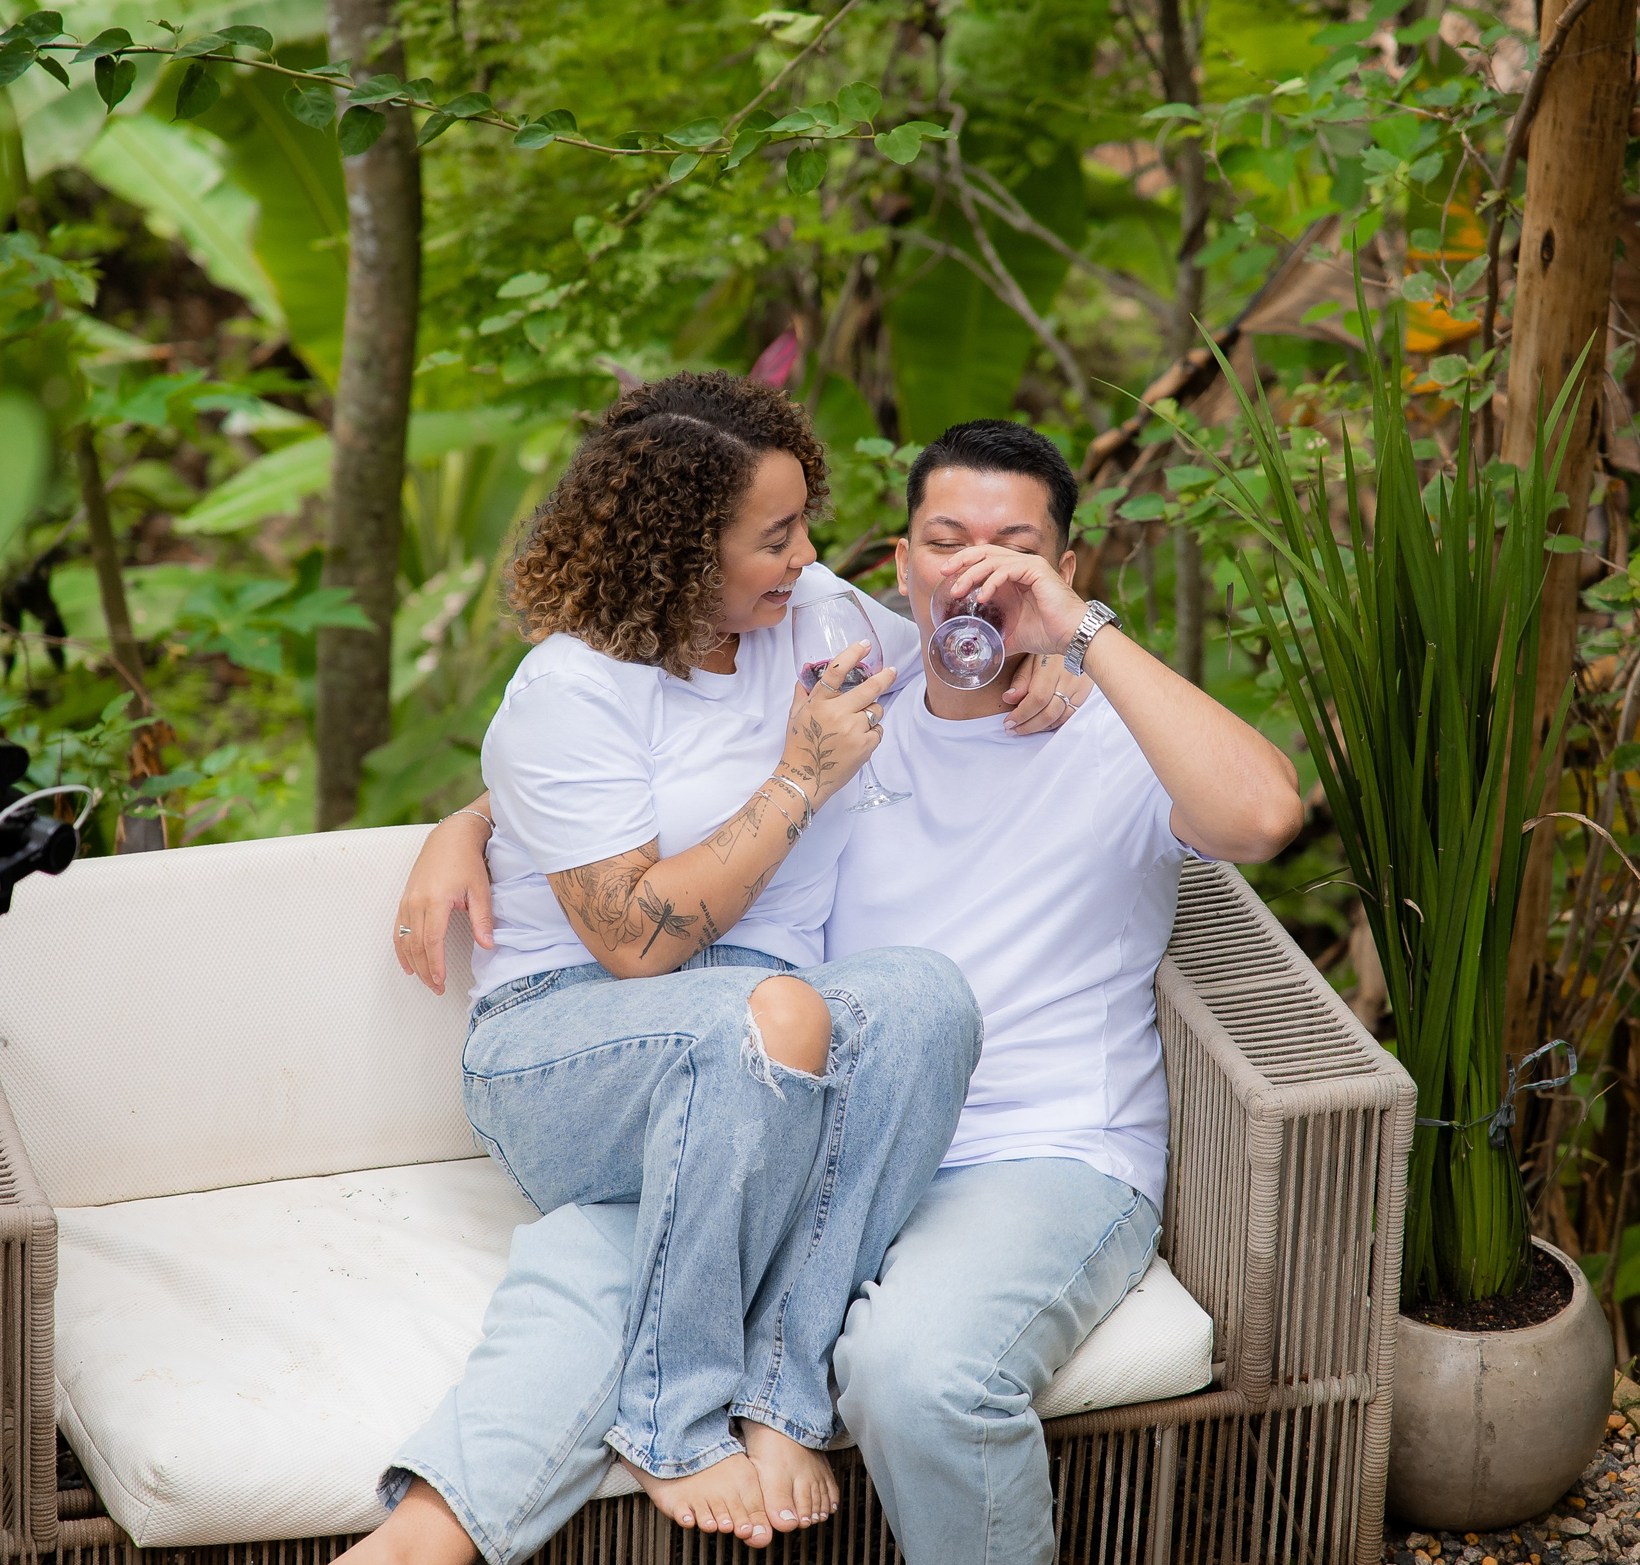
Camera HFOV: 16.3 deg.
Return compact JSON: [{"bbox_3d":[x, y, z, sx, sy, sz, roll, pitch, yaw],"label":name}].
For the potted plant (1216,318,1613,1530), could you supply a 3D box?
[{"bbox_3d":[0.607,0.150,5.856,0.480,1.310,0.420,2,24,0],"label":"potted plant"}]

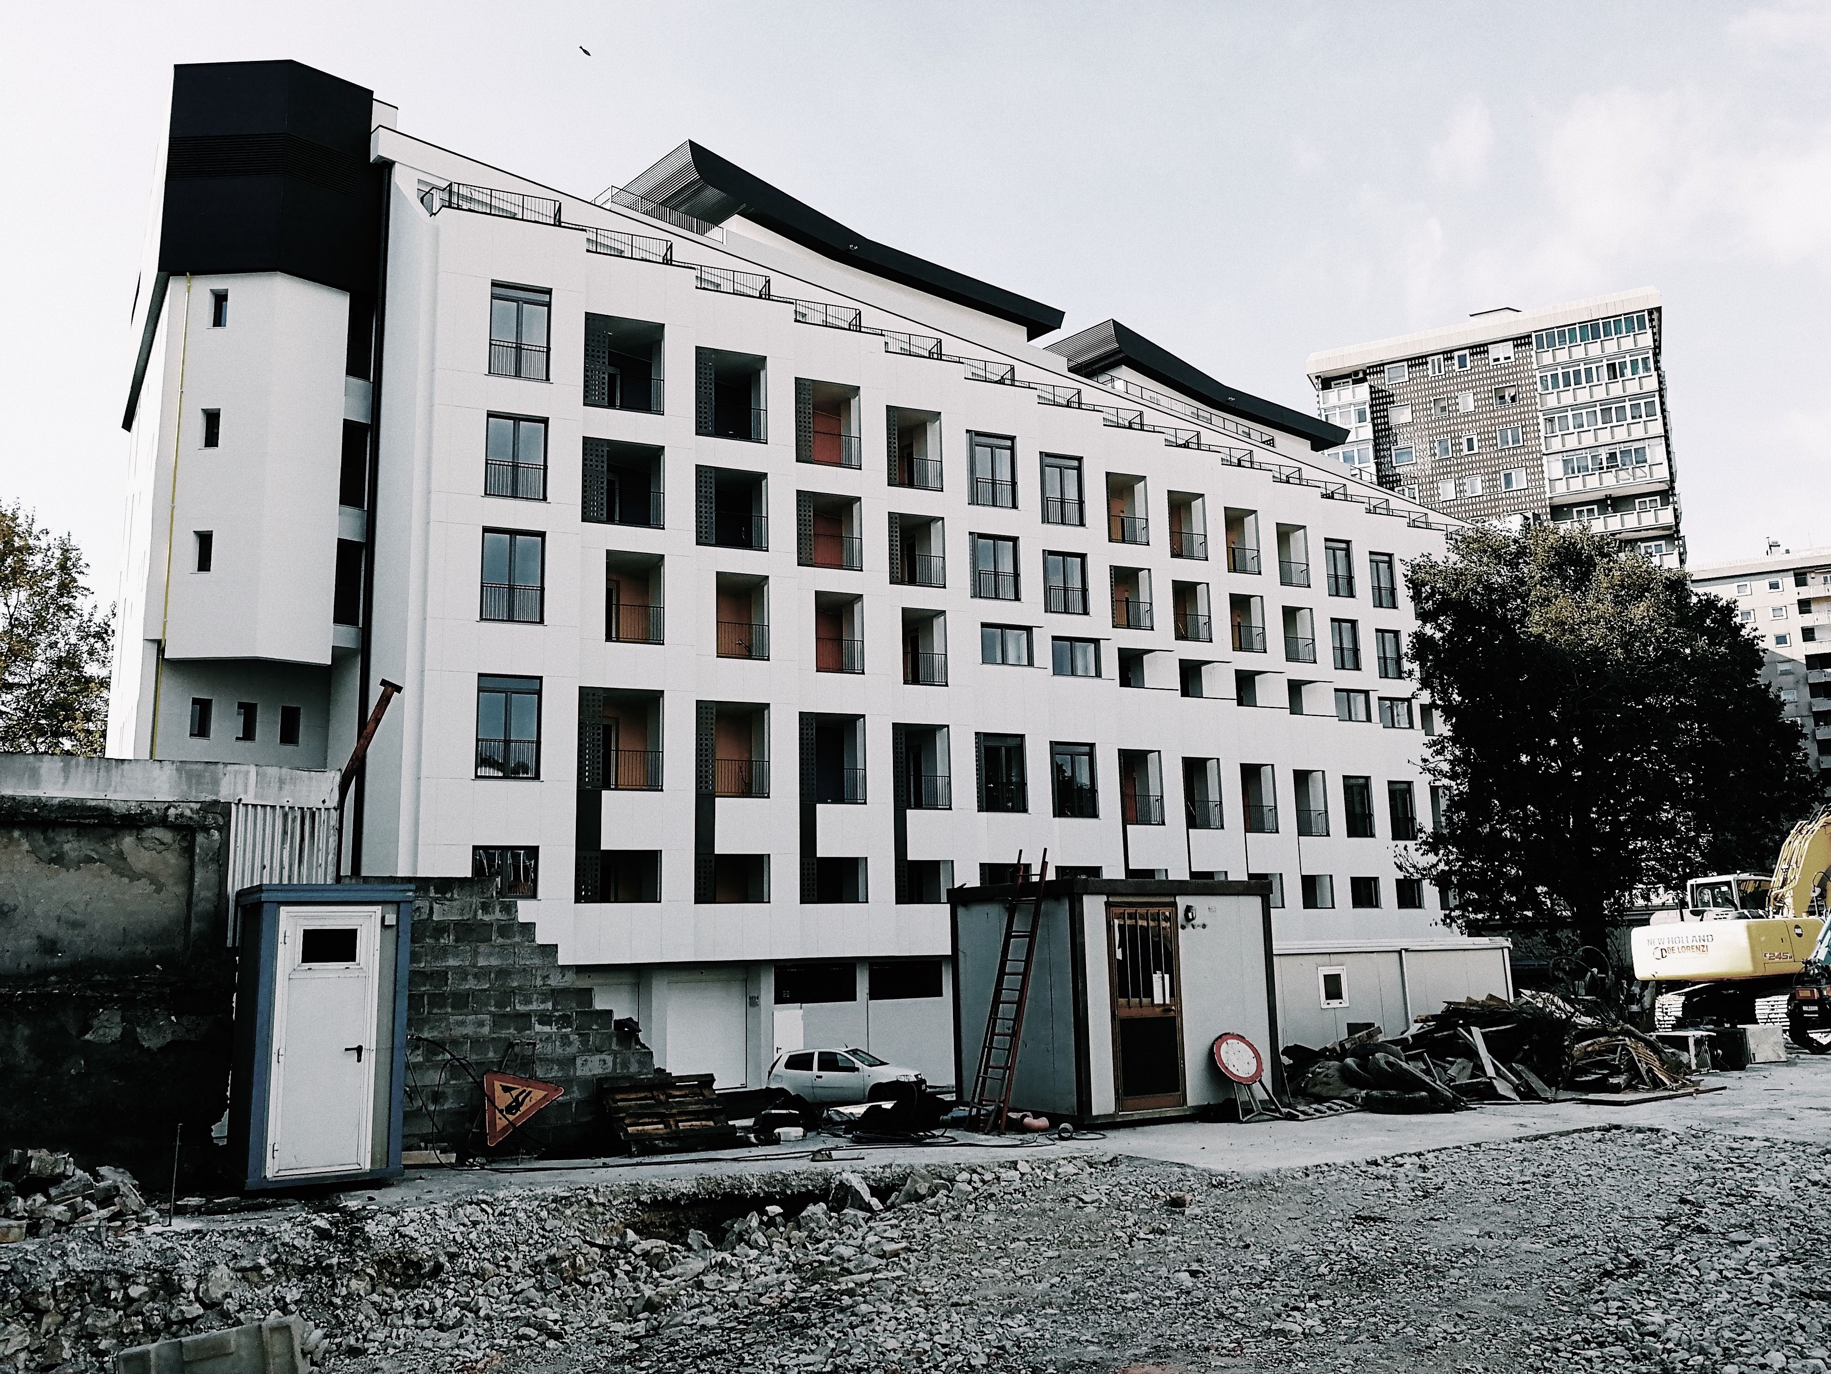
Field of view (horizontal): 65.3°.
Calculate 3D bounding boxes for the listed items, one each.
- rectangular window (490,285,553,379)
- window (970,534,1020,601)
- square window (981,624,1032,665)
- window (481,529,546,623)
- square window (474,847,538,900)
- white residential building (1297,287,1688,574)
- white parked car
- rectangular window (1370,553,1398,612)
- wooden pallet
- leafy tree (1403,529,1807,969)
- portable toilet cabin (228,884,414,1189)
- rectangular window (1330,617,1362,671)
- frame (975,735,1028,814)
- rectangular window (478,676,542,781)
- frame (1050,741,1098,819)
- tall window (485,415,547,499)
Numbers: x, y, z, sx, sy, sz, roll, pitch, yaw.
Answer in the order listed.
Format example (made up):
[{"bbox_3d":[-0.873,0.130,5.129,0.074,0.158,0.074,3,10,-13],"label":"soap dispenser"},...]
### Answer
[{"bbox_3d":[-9.878,-8.873,35.758,1.473,2.489,0.150,3,-11,-22],"label":"rectangular window"},{"bbox_3d":[2.566,-3.860,46.181,1.749,2.149,0.150,3,-11,-22],"label":"window"},{"bbox_3d":[2.948,-1.312,45.835,1.843,1.334,0.150,3,-11,-22],"label":"square window"},{"bbox_3d":[-9.642,-2.646,34.268,1.461,2.289,0.180,3,-12,-22],"label":"window"},{"bbox_3d":[-9.478,4.316,32.954,1.461,1.261,0.180,3,-12,-22],"label":"square window"},{"bbox_3d":[42.098,-2.006,101.042,22.634,44.435,15.000,-6,-12,23],"label":"white residential building"},{"bbox_3d":[-1.662,9.522,34.546,3.800,1.480,1.660,-5,-11,18],"label":"white parked car"},{"bbox_3d":[20.394,-4.611,62.289,1.286,2.460,0.150,3,-11,-22],"label":"rectangular window"},{"bbox_3d":[-2.408,4.144,13.927,1.200,0.144,0.800,5,29,-31],"label":"wooden pallet"},{"bbox_3d":[17.108,1.914,35.177,9.930,12.406,9.433,-1,-11,0],"label":"leafy tree"},{"bbox_3d":[-5.088,2.917,12.175,1.217,2.380,1.121,6,-13,-34],"label":"portable toilet cabin"},{"bbox_3d":[17.908,-1.759,59.423,1.319,2.160,0.150,3,-11,-22],"label":"rectangular window"},{"bbox_3d":[2.673,2.715,44.423,1.756,2.484,0.180,3,-12,-22],"label":"frame"},{"bbox_3d":[-9.557,0.960,33.587,1.461,2.484,0.180,3,-12,-22],"label":"rectangular window"},{"bbox_3d":[5.252,3.098,47.179,1.643,2.490,0.150,3,-11,-22],"label":"frame"},{"bbox_3d":[-9.804,-5.647,35.156,1.456,2.148,0.150,3,-11,-22],"label":"tall window"}]

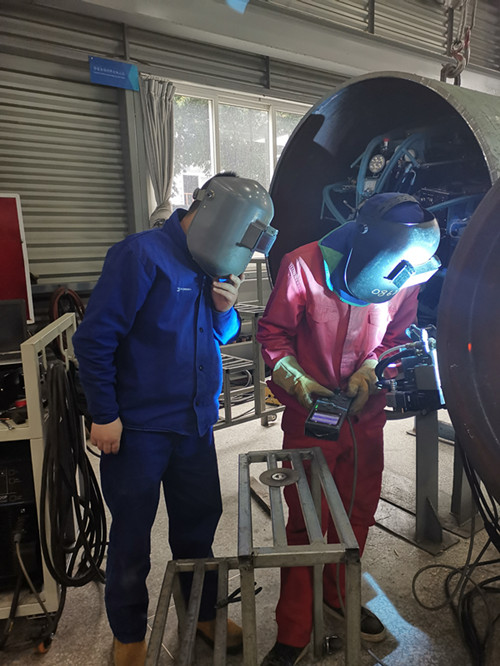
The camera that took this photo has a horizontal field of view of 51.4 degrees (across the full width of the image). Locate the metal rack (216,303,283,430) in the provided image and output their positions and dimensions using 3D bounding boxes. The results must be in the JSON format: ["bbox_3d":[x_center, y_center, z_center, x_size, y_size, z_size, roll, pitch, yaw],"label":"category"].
[{"bbox_3d":[-0.042,0.239,4.178,0.550,0.970,0.800,7,13,44],"label":"metal rack"}]

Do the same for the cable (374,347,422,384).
[{"bbox_3d":[0.434,0.095,1.520,0.145,0.115,0.100,-2,10,0],"label":"cable"}]

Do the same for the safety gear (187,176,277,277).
[{"bbox_3d":[-0.052,-0.318,1.550,0.250,0.300,0.225,33,14,22],"label":"safety gear"}]

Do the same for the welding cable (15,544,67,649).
[{"bbox_3d":[-0.734,0.916,1.820,0.170,0.390,0.150,-2,10,0],"label":"welding cable"}]

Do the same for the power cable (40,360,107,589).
[{"bbox_3d":[-0.642,0.507,1.890,0.180,0.840,0.300,-3,10,-6],"label":"power cable"}]

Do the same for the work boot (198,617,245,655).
[{"bbox_3d":[-0.118,1.022,1.905,0.110,0.140,0.295,-10,12,-41],"label":"work boot"}]

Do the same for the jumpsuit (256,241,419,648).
[{"bbox_3d":[0.258,0.370,1.717,0.520,1.360,0.430,-2,10,-1],"label":"jumpsuit"}]

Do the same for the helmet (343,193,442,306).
[{"bbox_3d":[0.423,-0.244,1.520,0.235,0.255,0.305,-11,-32,-50],"label":"helmet"}]

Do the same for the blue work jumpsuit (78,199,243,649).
[{"bbox_3d":[-0.283,0.335,1.738,0.430,1.440,0.520,5,12,36],"label":"blue work jumpsuit"}]

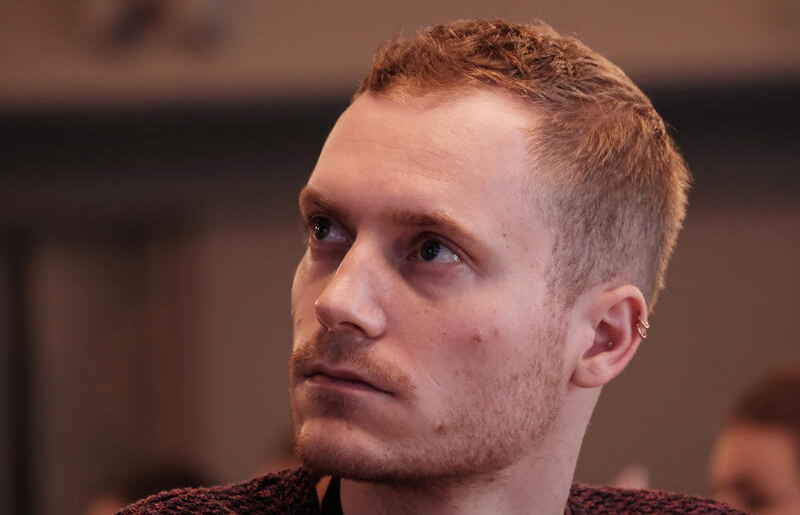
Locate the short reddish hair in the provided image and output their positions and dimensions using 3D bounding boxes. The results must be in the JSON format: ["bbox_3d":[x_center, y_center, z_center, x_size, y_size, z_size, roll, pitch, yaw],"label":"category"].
[{"bbox_3d":[0.058,-0.042,3.894,0.163,0.165,0.190,8,-4,39],"label":"short reddish hair"}]

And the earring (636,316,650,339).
[{"bbox_3d":[0.123,0.035,3.860,0.008,0.012,0.008,13,-4,-38],"label":"earring"}]

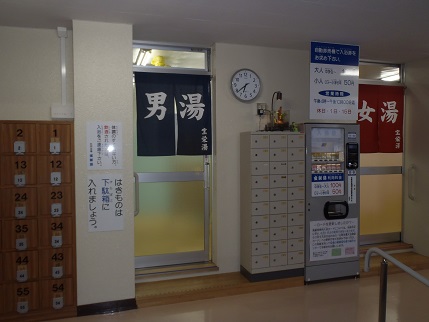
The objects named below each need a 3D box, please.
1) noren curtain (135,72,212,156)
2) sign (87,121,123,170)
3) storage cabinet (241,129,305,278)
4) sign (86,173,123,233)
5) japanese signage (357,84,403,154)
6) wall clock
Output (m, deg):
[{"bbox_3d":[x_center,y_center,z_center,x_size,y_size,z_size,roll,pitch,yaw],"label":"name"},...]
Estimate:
[{"bbox_3d":[-0.436,-0.512,3.864,0.843,0.901,0.030,-1,1,-17],"label":"noren curtain"},{"bbox_3d":[-0.953,-0.131,3.040,0.296,0.425,0.015,-1,1,-17],"label":"sign"},{"bbox_3d":[0.672,0.496,3.979,0.664,1.619,0.313,-1,1,-17],"label":"storage cabinet"},{"bbox_3d":[-0.950,0.368,3.050,0.292,0.504,0.015,-1,1,-17],"label":"sign"},{"bbox_3d":[2.189,-0.557,4.642,0.843,0.910,0.030,-1,1,-17],"label":"japanese signage"},{"bbox_3d":[0.360,-0.866,3.995,0.365,0.365,0.050,-1,1,-17],"label":"wall clock"}]

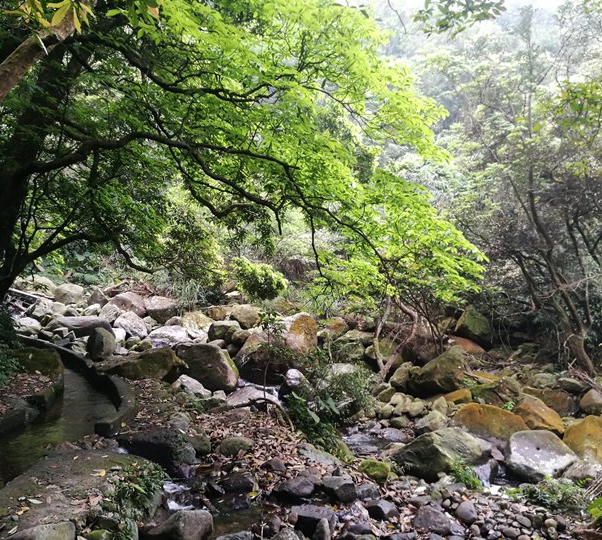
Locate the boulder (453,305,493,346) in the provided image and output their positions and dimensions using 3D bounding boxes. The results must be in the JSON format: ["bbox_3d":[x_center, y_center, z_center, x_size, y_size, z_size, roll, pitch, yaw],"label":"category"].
[{"bbox_3d":[2.672,0.891,8.700,0.580,0.560,0.520,0,5,0],"label":"boulder"}]

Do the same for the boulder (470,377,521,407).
[{"bbox_3d":[2.216,1.396,6.400,0.570,0.380,0.450,0,5,0],"label":"boulder"}]

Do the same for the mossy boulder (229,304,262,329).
[{"bbox_3d":[-1.285,1.088,13.000,0.740,0.550,0.600,0,3,-6],"label":"mossy boulder"}]

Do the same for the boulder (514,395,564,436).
[{"bbox_3d":[2.888,1.762,6.800,0.640,0.480,0.500,1,4,23],"label":"boulder"}]

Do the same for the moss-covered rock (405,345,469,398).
[{"bbox_3d":[1.896,1.424,7.800,0.880,0.600,0.750,1,2,14],"label":"moss-covered rock"}]

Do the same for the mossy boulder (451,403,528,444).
[{"bbox_3d":[2.115,1.739,6.300,0.860,0.460,0.650,1,3,19],"label":"mossy boulder"}]

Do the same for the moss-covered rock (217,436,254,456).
[{"bbox_3d":[-0.577,1.560,4.950,0.310,0.150,0.240,0,5,0],"label":"moss-covered rock"}]

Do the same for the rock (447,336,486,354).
[{"bbox_3d":[3.369,1.577,11.500,0.780,0.460,0.650,1,4,16],"label":"rock"}]

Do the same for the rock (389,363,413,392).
[{"bbox_3d":[1.369,1.464,7.650,0.330,0.370,0.360,0,2,10],"label":"rock"}]

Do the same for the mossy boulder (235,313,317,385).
[{"bbox_3d":[-0.362,1.160,8.300,1.200,0.950,1.050,0,2,-3],"label":"mossy boulder"}]

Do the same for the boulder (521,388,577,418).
[{"bbox_3d":[3.319,1.769,7.500,0.740,0.370,0.550,1,3,24],"label":"boulder"}]

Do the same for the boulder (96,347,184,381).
[{"bbox_3d":[-2.544,1.482,8.900,1.400,0.480,0.800,-1,4,-16],"label":"boulder"}]

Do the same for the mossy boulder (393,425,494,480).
[{"bbox_3d":[1.476,1.938,5.900,1.000,0.530,0.750,1,4,14],"label":"mossy boulder"}]

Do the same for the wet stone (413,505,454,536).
[{"bbox_3d":[0.920,1.750,3.900,0.260,0.140,0.200,0,5,0],"label":"wet stone"}]

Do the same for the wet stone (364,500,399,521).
[{"bbox_3d":[0.581,1.716,4.000,0.230,0.120,0.180,0,5,0],"label":"wet stone"}]

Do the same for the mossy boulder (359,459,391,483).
[{"bbox_3d":[0.617,1.664,4.650,0.260,0.160,0.210,0,5,0],"label":"mossy boulder"}]

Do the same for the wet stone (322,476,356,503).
[{"bbox_3d":[0.288,1.634,4.200,0.260,0.170,0.220,0,2,4],"label":"wet stone"}]

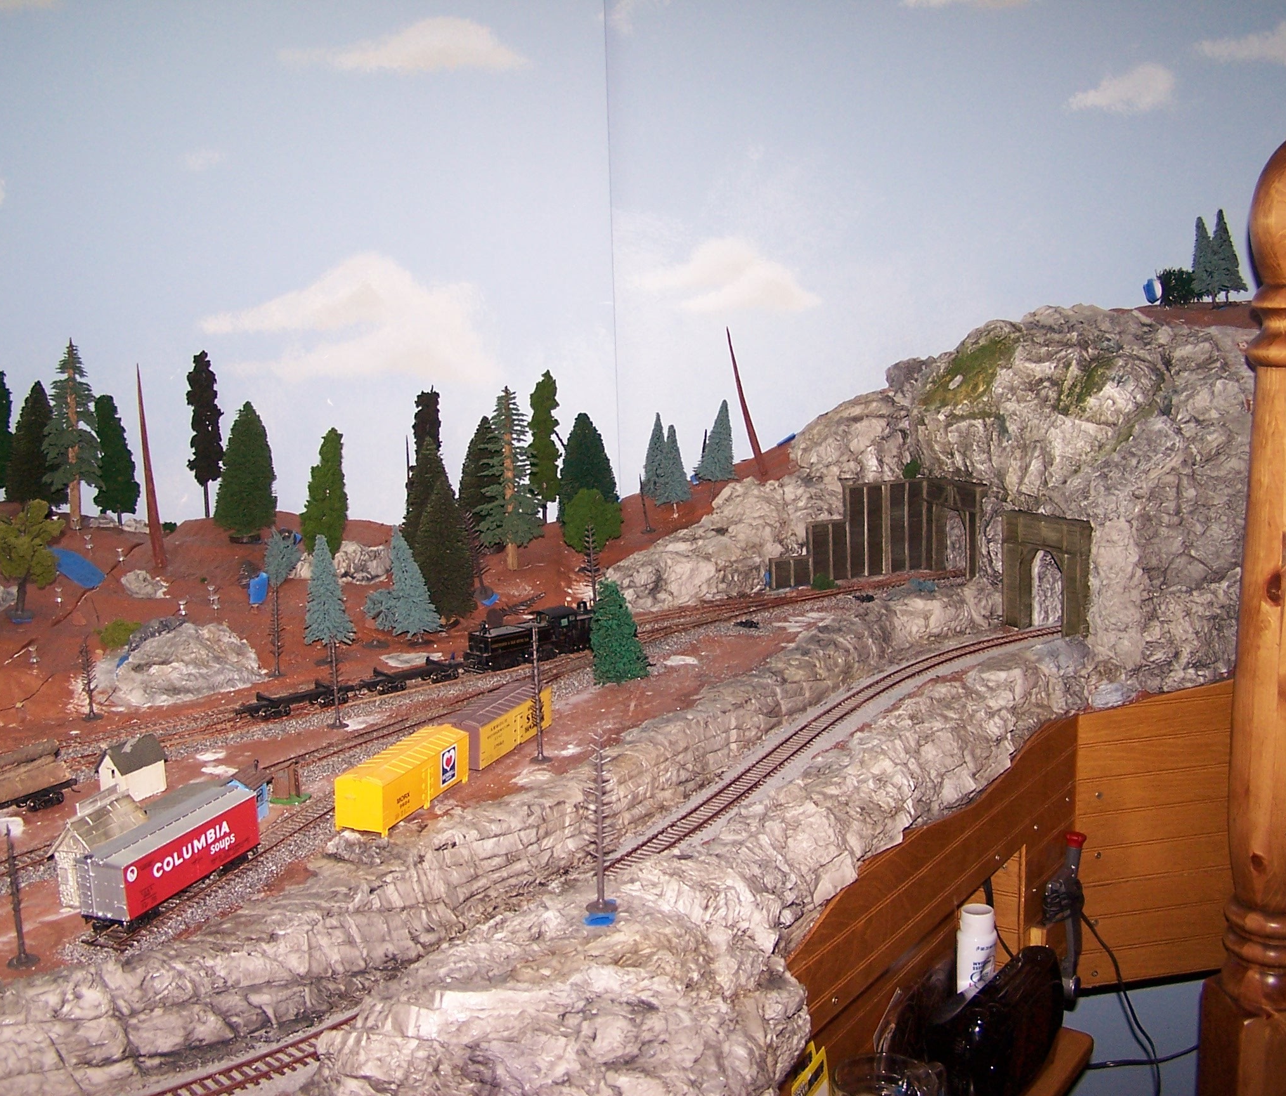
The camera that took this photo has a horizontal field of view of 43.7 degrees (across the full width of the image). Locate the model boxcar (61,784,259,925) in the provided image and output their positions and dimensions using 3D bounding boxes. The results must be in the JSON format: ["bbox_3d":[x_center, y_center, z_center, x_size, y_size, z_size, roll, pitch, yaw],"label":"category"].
[{"bbox_3d":[-0.309,0.203,1.058,0.035,0.050,0.144,2,10,20],"label":"model boxcar"}]

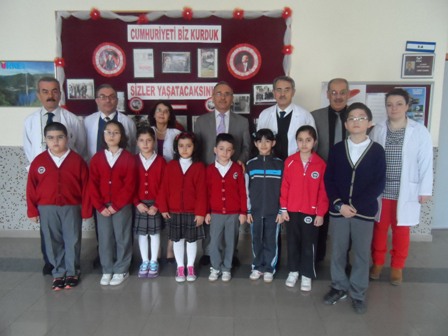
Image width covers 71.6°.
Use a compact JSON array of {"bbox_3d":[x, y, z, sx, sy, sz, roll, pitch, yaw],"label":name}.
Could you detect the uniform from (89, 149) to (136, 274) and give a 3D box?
[{"bbox_3d":[-0.895,0.361,2.573,0.382,1.053,0.260,-1,7,-9],"label":"uniform"}]

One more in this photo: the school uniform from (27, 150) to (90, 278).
[{"bbox_3d":[-1.374,0.406,2.607,0.464,1.108,0.290,-3,8,-24],"label":"school uniform"}]

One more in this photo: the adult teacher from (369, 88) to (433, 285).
[{"bbox_3d":[1.500,0.164,2.687,0.518,1.645,0.360,5,9,29],"label":"adult teacher"}]

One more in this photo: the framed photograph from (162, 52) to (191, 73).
[{"bbox_3d":[-0.507,-1.126,3.335,0.306,0.218,0.020,0,7,1],"label":"framed photograph"}]

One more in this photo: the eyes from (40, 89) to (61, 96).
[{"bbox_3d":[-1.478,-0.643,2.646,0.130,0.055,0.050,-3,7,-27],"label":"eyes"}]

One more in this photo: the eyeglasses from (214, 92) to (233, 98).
[{"bbox_3d":[-0.002,-0.616,2.673,0.147,0.043,0.140,1,6,2],"label":"eyeglasses"}]

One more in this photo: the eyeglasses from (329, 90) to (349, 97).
[{"bbox_3d":[0.957,-0.620,2.605,0.148,0.046,0.130,1,7,7],"label":"eyeglasses"}]

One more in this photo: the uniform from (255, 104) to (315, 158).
[{"bbox_3d":[0.543,-0.108,2.758,0.512,0.884,0.300,1,7,4],"label":"uniform"}]

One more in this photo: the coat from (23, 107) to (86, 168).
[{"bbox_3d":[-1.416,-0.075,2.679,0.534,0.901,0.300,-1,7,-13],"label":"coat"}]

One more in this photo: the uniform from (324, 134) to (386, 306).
[{"bbox_3d":[0.920,0.383,2.239,0.421,1.191,0.300,2,7,12],"label":"uniform"}]

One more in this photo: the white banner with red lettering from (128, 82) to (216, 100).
[{"bbox_3d":[-0.531,-0.832,3.383,1.035,0.184,0.010,1,6,1],"label":"white banner with red lettering"}]

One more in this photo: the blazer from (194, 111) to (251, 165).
[{"bbox_3d":[-0.011,-0.154,2.780,0.500,0.720,0.270,0,6,0],"label":"blazer"}]

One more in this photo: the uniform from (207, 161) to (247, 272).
[{"bbox_3d":[0.026,0.418,2.653,0.335,0.981,0.220,0,7,1],"label":"uniform"}]

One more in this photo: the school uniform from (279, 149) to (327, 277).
[{"bbox_3d":[0.668,0.413,2.618,0.395,1.089,0.240,3,8,17],"label":"school uniform"}]

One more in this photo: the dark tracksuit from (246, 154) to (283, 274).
[{"bbox_3d":[0.343,0.407,2.646,0.299,1.055,0.220,1,7,4],"label":"dark tracksuit"}]

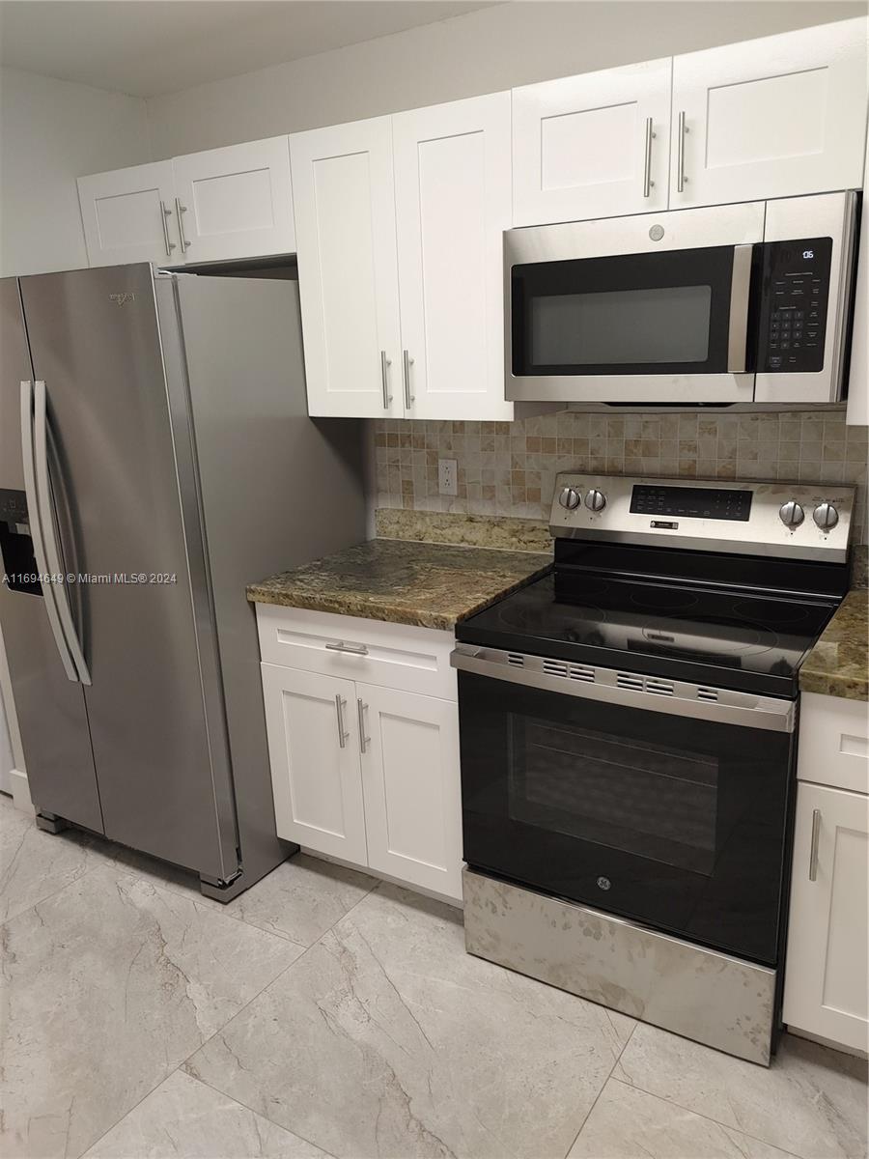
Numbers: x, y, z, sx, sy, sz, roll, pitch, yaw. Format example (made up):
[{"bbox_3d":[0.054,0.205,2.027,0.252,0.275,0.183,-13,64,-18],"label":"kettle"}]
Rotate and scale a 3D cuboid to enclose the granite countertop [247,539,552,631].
[{"bbox_3d":[-0.057,-0.005,2.501,0.678,0.038,0.653,7,18,31],"label":"granite countertop"}]

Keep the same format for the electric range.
[{"bbox_3d":[0.545,0.382,2.182,0.759,1.192,0.680,7,18,31],"label":"electric range"}]

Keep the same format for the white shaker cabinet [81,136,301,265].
[{"bbox_3d":[-0.686,-1.151,2.771,0.901,0.300,0.328,7,18,31],"label":"white shaker cabinet"}]

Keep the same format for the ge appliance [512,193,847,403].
[{"bbox_3d":[0.587,-0.633,2.054,0.752,0.402,0.391,7,18,31],"label":"ge appliance"}]

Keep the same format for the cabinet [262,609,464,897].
[{"bbox_3d":[-0.039,0.396,2.634,0.684,0.810,0.613,7,18,31],"label":"cabinet"}]

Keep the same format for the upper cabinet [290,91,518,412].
[{"bbox_3d":[-0.009,-0.844,2.420,0.679,0.755,0.328,7,18,31],"label":"upper cabinet"}]

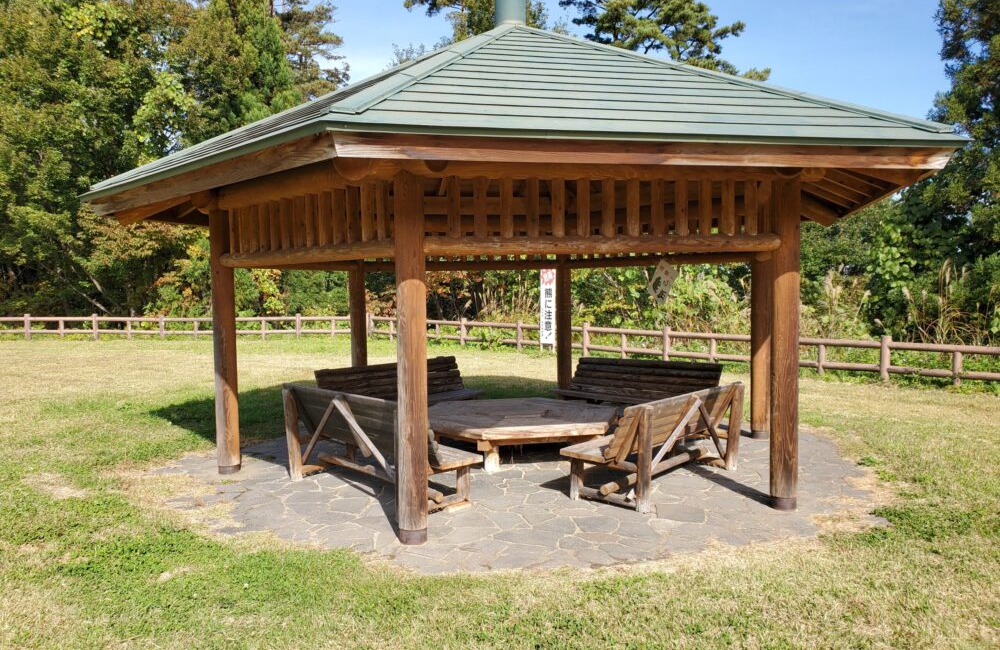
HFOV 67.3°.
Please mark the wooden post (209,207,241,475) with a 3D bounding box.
[{"bbox_3d":[-2.465,0.137,6.724,0.193,2.370,0.193,-1,3,-20],"label":"wooden post"}]

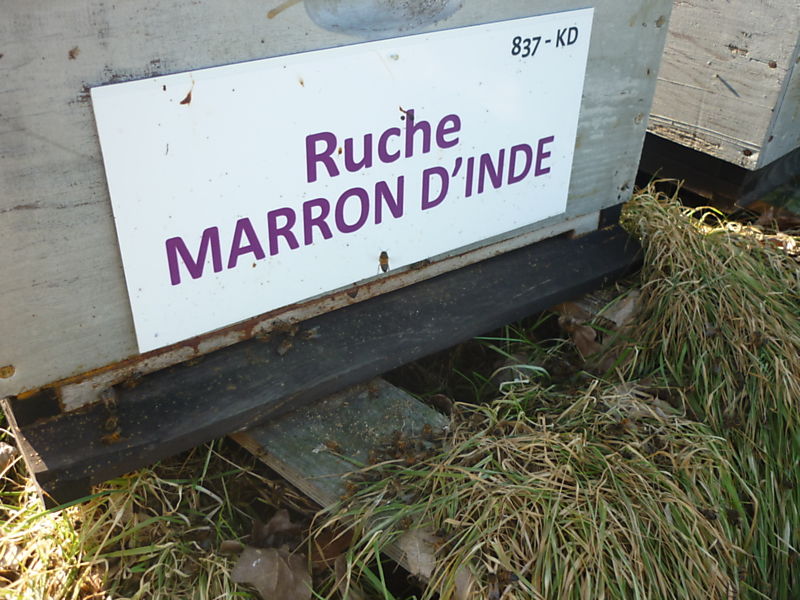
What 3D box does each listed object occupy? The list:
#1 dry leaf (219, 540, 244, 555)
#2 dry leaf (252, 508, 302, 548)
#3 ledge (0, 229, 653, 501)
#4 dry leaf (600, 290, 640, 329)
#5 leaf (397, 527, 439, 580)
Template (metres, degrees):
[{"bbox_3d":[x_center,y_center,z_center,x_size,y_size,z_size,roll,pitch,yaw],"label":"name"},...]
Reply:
[{"bbox_3d":[-0.089,0.131,0.402,0.015,0.005,0.009,1,31,0],"label":"dry leaf"},{"bbox_3d":[-0.068,0.126,0.420,0.028,0.012,0.022,1,31,0],"label":"dry leaf"},{"bbox_3d":[0.003,0.018,0.455,0.425,0.032,0.040,-18,37,-31],"label":"ledge"},{"bbox_3d":[0.168,0.007,0.580,0.031,0.016,0.028,1,31,0],"label":"dry leaf"},{"bbox_3d":[0.009,0.133,0.397,0.022,0.009,0.030,4,40,-19],"label":"leaf"}]

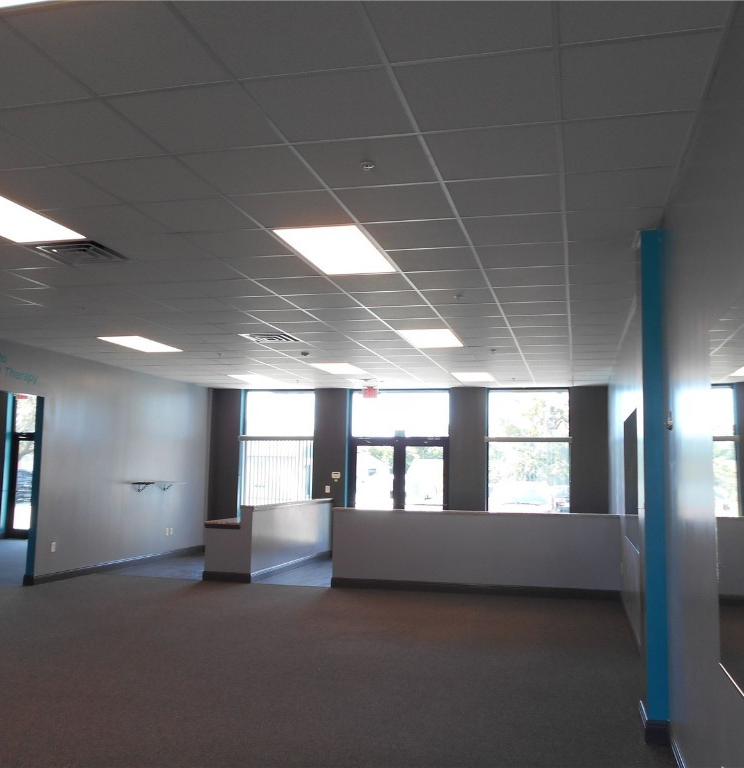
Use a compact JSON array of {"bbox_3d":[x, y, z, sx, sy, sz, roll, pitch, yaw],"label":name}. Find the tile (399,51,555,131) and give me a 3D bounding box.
[{"bbox_3d":[0.430,-1.160,3.059,0.605,0.020,0.605,0,-6,15],"label":"tile"}]

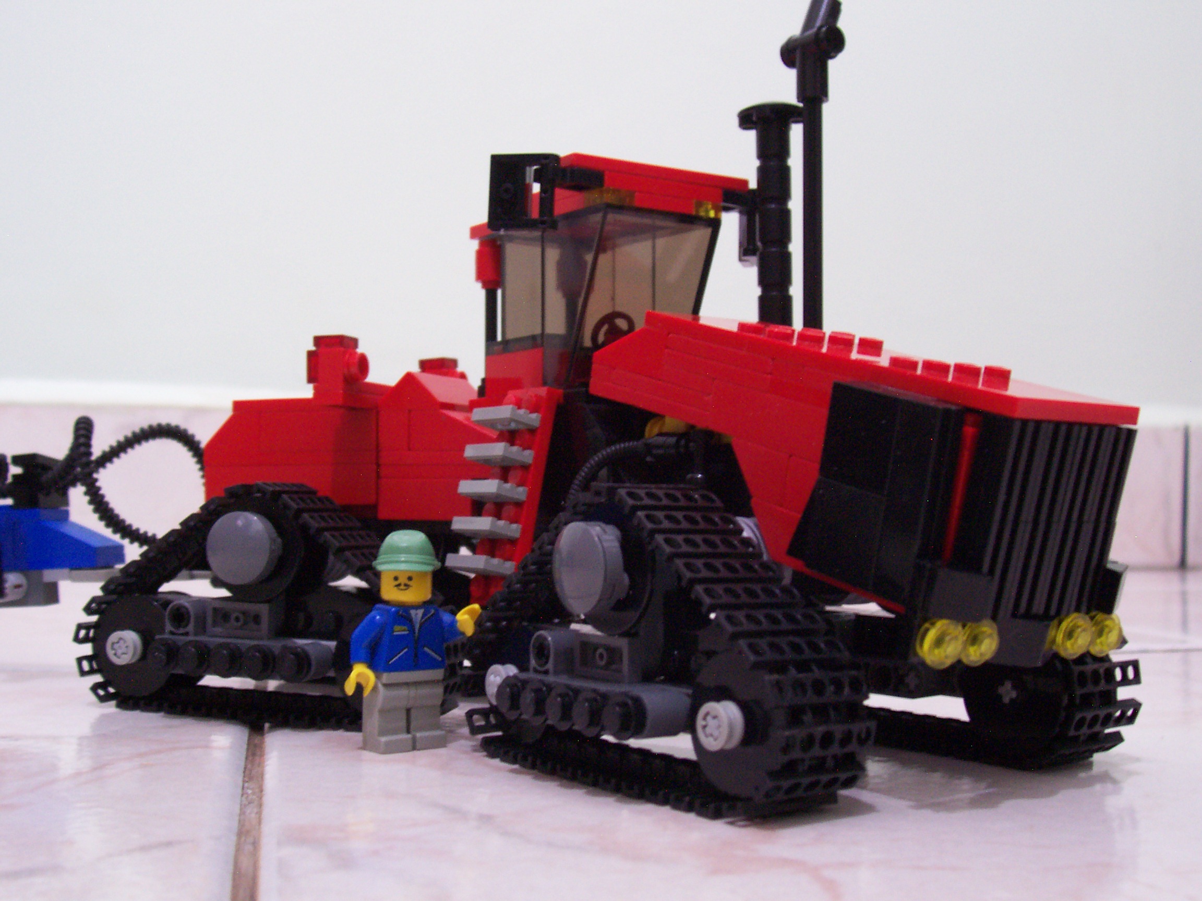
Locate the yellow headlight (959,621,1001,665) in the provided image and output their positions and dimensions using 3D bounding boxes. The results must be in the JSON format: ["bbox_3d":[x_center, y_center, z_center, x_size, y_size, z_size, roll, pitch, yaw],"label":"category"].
[{"bbox_3d":[0.060,0.030,0.232,0.008,0.008,0.005,3,11,-36],"label":"yellow headlight"}]

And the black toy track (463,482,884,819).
[{"bbox_3d":[0.008,0.033,0.263,0.022,0.054,0.093,3,-4,-36],"label":"black toy track"}]

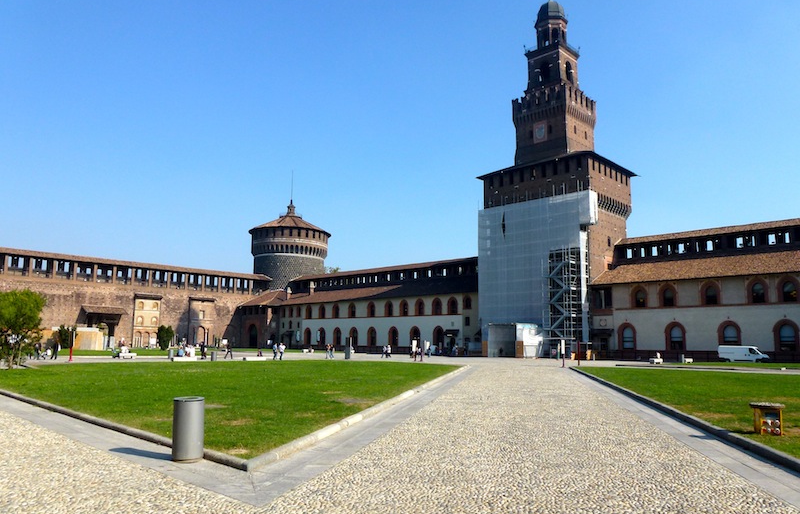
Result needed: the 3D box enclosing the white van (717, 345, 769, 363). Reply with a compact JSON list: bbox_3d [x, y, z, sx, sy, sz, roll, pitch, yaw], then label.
[{"bbox_3d":[42.978,12.091,69.314,5.150,2.200,2.000,-8,-12,43],"label":"white van"}]

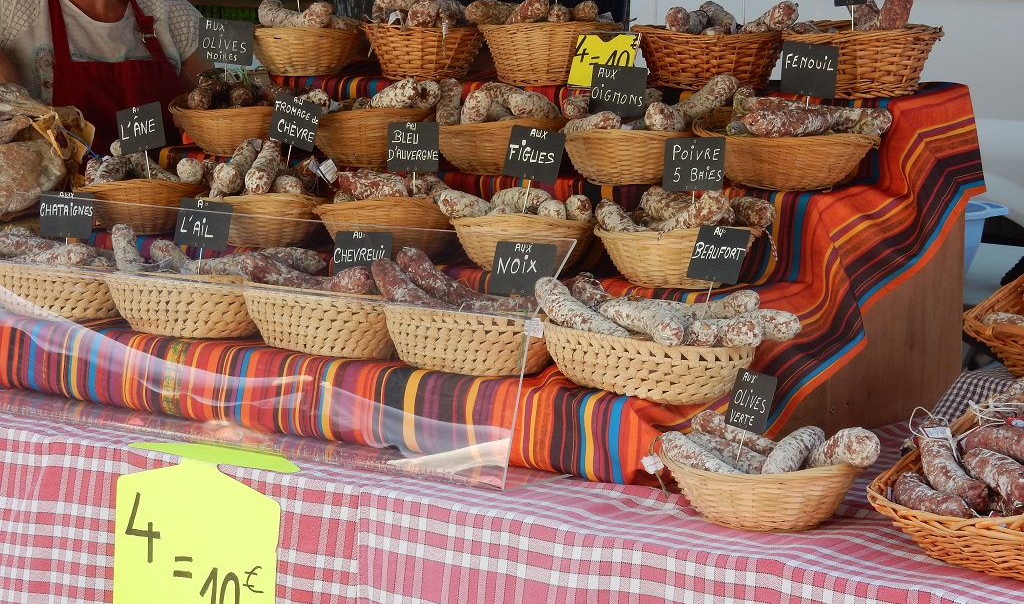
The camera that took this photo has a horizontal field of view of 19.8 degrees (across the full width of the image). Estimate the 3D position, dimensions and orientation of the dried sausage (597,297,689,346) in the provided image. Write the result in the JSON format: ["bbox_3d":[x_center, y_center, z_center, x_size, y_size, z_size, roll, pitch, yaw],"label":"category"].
[{"bbox_3d":[0.165,0.025,3.710,0.040,0.040,0.150,-7,19,-45],"label":"dried sausage"}]

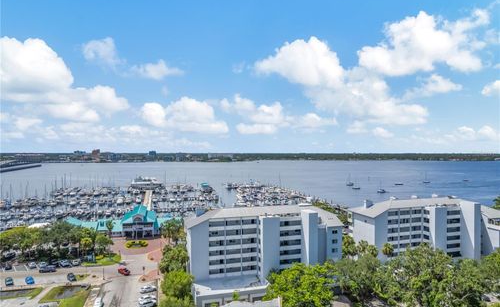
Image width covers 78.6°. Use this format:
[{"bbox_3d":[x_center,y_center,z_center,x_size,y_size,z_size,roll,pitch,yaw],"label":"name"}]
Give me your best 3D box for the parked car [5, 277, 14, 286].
[{"bbox_3d":[-80.500,42.750,102.300,1.850,1.500,4.600,0,0,-41],"label":"parked car"}]

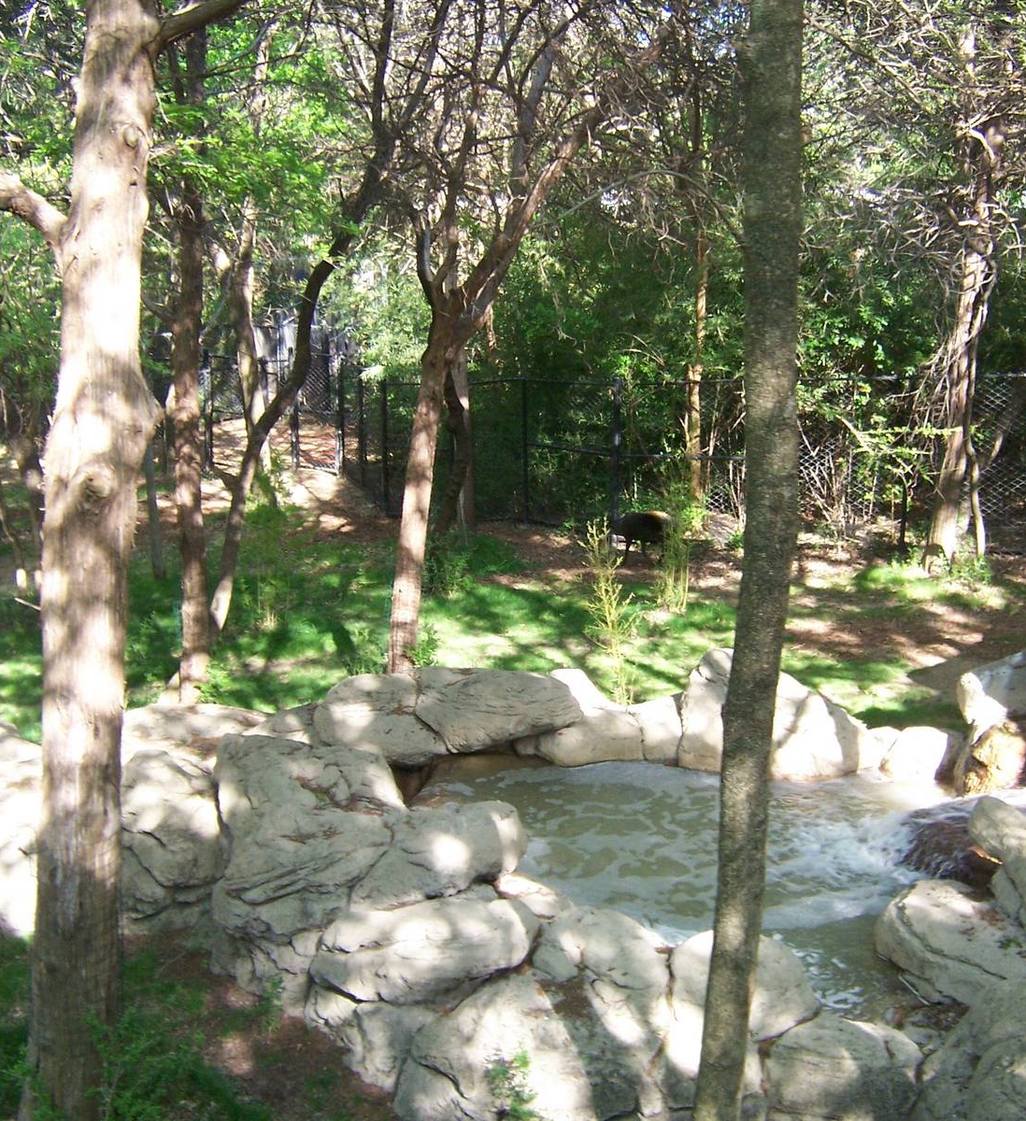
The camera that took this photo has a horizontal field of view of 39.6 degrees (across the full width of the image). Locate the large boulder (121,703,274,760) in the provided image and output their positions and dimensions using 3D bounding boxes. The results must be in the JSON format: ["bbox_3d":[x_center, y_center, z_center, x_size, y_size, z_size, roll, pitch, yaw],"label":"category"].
[{"bbox_3d":[-2.230,1.201,10.100,1.100,0.360,0.850,-2,10,-13],"label":"large boulder"}]

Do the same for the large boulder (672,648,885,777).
[{"bbox_3d":[1.752,1.036,9.397,1.208,0.756,0.788,0,8,0],"label":"large boulder"}]

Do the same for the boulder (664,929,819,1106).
[{"bbox_3d":[1.079,2.144,6.750,0.740,0.660,0.620,2,10,10],"label":"boulder"}]

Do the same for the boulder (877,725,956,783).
[{"bbox_3d":[3.066,1.467,10.800,0.600,0.400,0.450,3,10,16],"label":"boulder"}]

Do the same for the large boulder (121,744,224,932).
[{"bbox_3d":[-1.970,1.584,8.200,0.650,0.920,0.650,-2,10,-14],"label":"large boulder"}]

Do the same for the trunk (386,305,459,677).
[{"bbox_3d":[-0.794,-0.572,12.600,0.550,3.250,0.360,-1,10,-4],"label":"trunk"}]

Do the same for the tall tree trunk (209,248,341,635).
[{"bbox_3d":[-1.956,-0.936,11.669,0.926,3.103,0.473,0,8,0],"label":"tall tree trunk"}]

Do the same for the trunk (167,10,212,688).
[{"bbox_3d":[-2.085,-1.182,9.200,0.252,4.303,0.252,0,8,0],"label":"trunk"}]

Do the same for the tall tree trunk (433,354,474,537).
[{"bbox_3d":[-0.858,-1.688,20.600,0.520,2.750,0.420,0,10,-2],"label":"tall tree trunk"}]

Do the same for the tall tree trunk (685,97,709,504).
[{"bbox_3d":[2.890,-3.973,22.300,0.360,6.900,0.330,1,10,7],"label":"tall tree trunk"}]

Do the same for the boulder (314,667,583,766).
[{"bbox_3d":[-0.427,1.061,9.555,1.680,0.525,0.840,0,8,0],"label":"boulder"}]

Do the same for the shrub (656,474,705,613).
[{"bbox_3d":[1.844,-0.201,15.700,0.550,1.550,0.500,1,10,7],"label":"shrub"}]

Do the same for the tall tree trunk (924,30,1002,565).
[{"bbox_3d":[4.803,-2.727,15.201,0.724,5.627,0.630,0,8,0],"label":"tall tree trunk"}]

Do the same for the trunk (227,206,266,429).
[{"bbox_3d":[-3.926,-3.014,21.012,0.500,4.414,0.367,0,8,0],"label":"trunk"}]

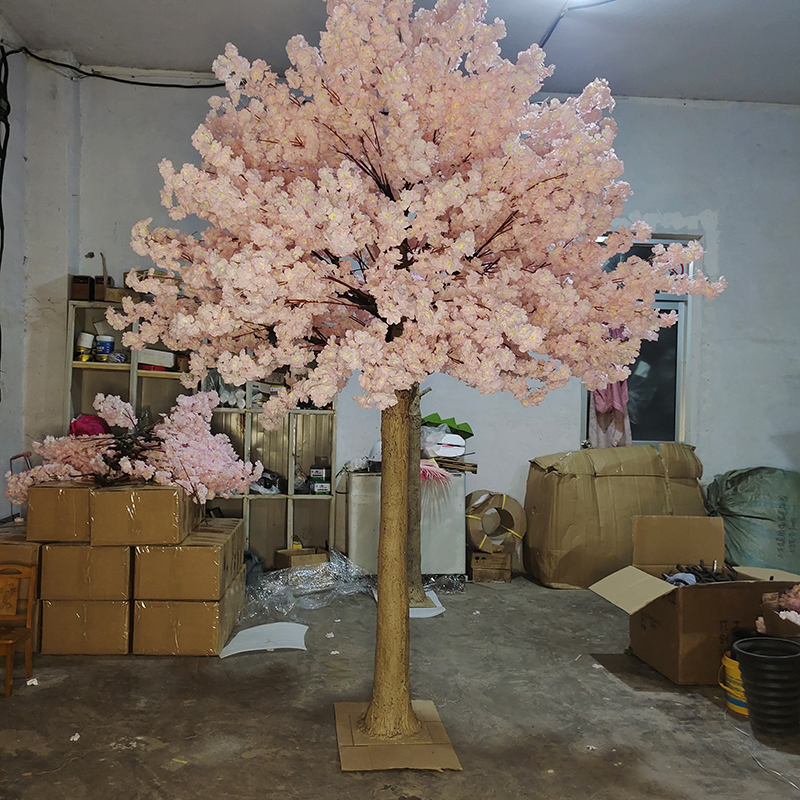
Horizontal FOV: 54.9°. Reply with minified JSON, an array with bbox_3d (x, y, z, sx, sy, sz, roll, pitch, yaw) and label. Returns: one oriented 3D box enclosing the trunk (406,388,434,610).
[{"bbox_3d":[0.103,0.704,5.959,0.270,1.647,0.250,2,0,-6],"label":"trunk"}]

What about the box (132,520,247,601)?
[{"bbox_3d":[-1.316,1.004,4.881,0.505,0.308,0.850,2,0,-4],"label":"box"}]

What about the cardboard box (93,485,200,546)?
[{"bbox_3d":[-1.574,0.683,4.926,0.510,0.315,0.780,2,0,-4],"label":"cardboard box"}]

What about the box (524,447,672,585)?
[{"bbox_3d":[1.749,1.030,6.860,1.020,1.100,0.800,2,0,-7],"label":"box"}]

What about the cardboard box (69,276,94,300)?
[{"bbox_3d":[-2.745,-0.948,6.711,0.165,0.223,0.200,2,0,-6],"label":"cardboard box"}]

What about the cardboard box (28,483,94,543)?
[{"bbox_3d":[-2.016,0.675,4.896,0.362,0.308,0.800,2,0,-4],"label":"cardboard box"}]

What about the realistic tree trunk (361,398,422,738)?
[{"bbox_3d":[-0.031,0.728,3.562,0.270,1.572,0.270,2,0,-6],"label":"realistic tree trunk"}]

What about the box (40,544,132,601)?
[{"bbox_3d":[-1.823,0.989,4.834,0.486,0.308,0.850,2,0,-4],"label":"box"}]

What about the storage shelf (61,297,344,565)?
[{"bbox_3d":[-1.730,0.335,6.876,2.325,2.281,0.360,2,0,-6],"label":"storage shelf"}]

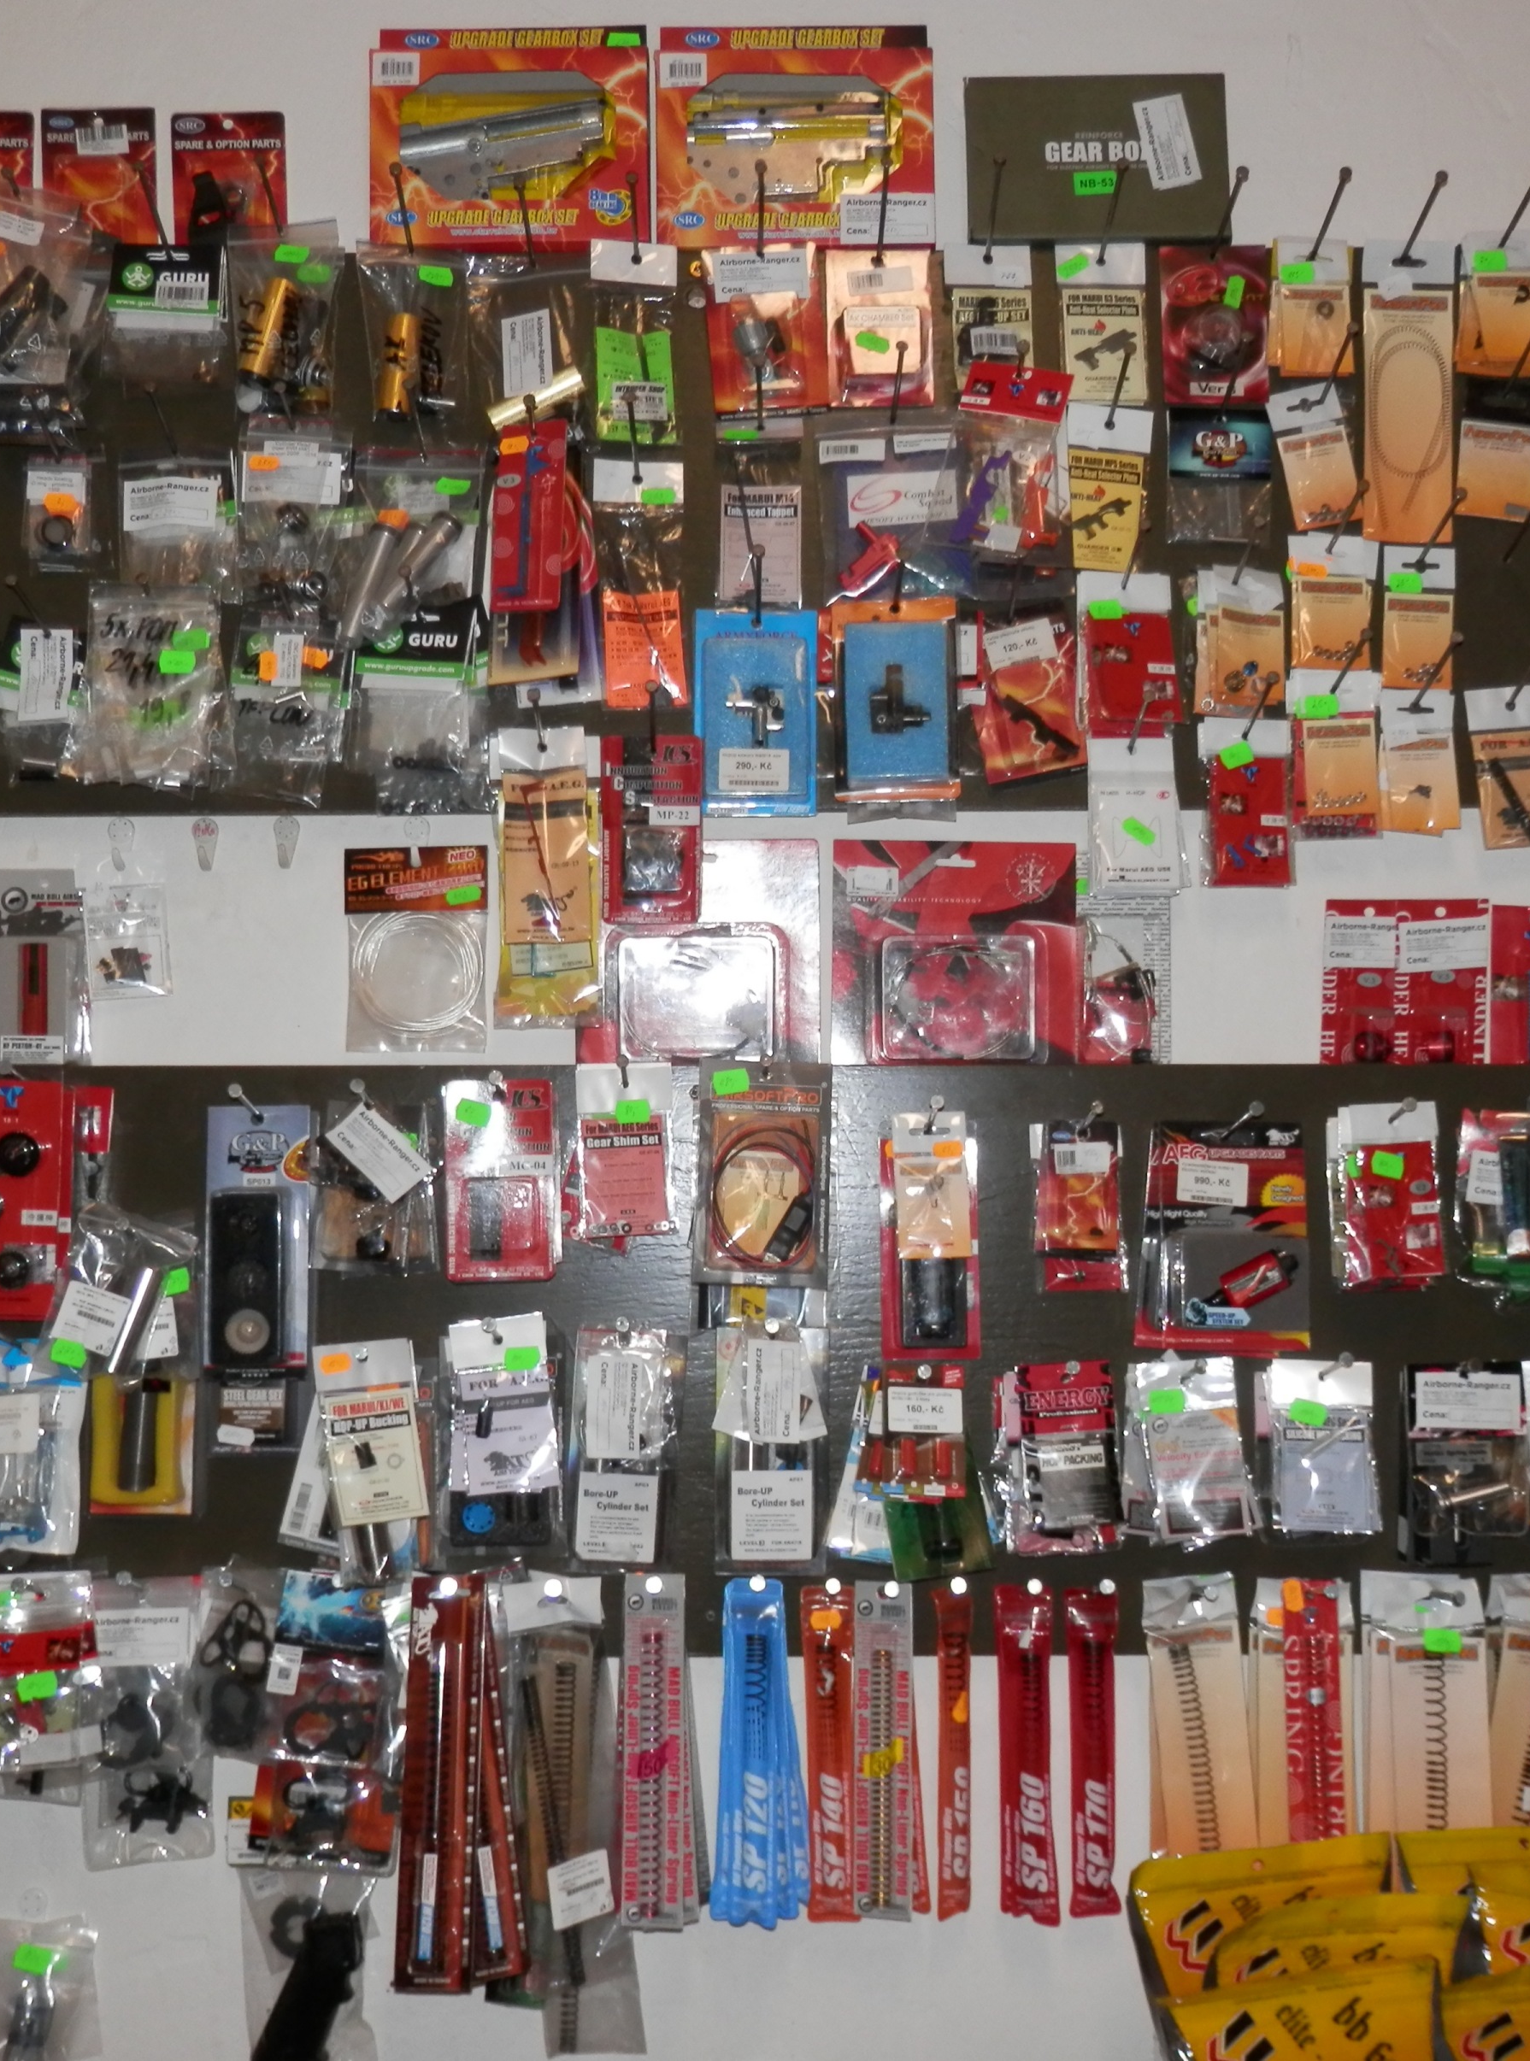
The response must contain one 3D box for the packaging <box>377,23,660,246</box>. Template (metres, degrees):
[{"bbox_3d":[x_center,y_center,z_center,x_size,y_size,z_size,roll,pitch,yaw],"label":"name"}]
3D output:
[{"bbox_3d":[-0.177,-0.631,1.412,0.195,0.168,0.044,0,-4,0],"label":"packaging"}]

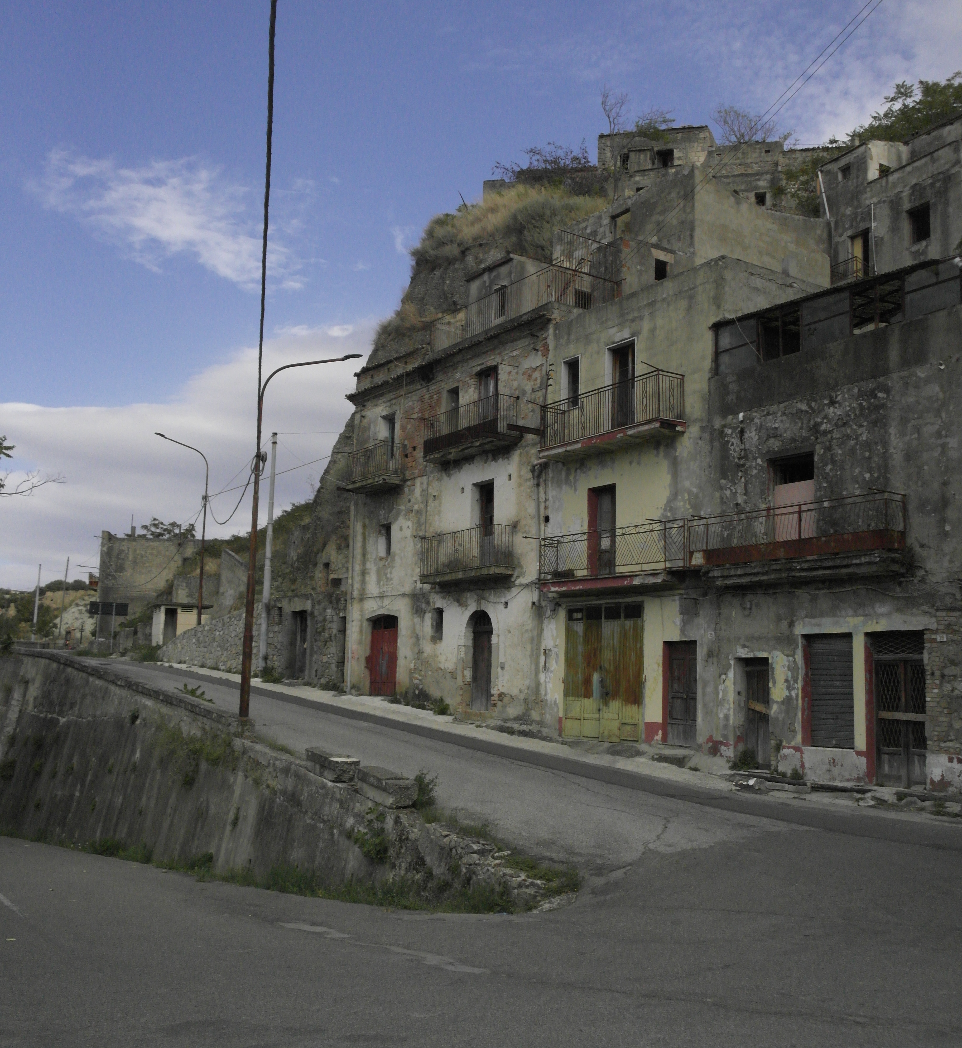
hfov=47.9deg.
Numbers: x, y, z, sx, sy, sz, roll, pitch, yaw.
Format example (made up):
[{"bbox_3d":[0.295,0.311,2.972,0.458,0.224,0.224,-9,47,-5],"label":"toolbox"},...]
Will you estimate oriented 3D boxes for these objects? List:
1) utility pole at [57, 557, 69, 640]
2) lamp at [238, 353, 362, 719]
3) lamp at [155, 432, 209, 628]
[{"bbox_3d":[-38.775,6.944,100.531,0.220,7.760,0.220,3,-8,0],"label":"utility pole"},{"bbox_3d":[-3.712,0.081,22.516,2.261,7.771,0.280,5,-9,-28],"label":"lamp"},{"bbox_3d":[-11.711,0.361,41.821,2.353,7.478,0.300,8,-10,-40],"label":"lamp"}]

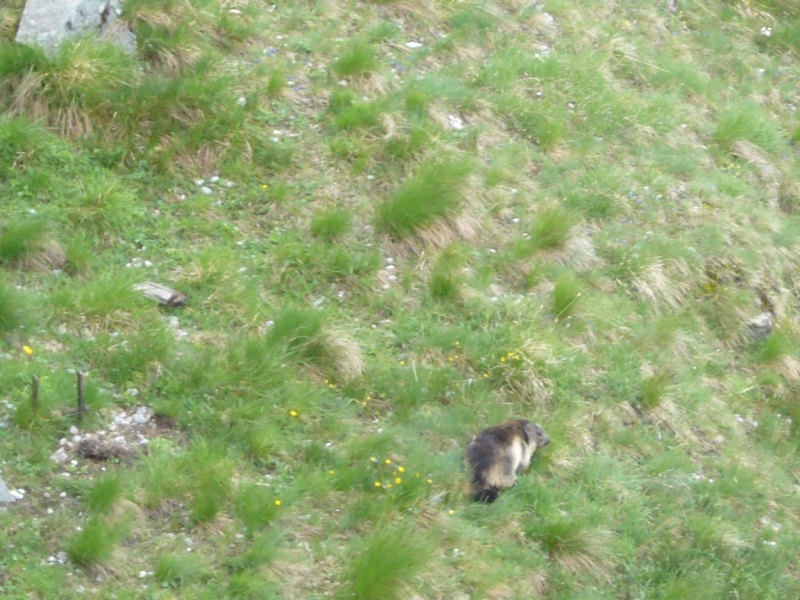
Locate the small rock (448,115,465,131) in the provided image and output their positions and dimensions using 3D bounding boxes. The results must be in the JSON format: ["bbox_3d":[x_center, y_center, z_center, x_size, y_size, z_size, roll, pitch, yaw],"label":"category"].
[{"bbox_3d":[0.244,-0.768,10.200,0.068,0.059,0.057,0,16,0],"label":"small rock"}]

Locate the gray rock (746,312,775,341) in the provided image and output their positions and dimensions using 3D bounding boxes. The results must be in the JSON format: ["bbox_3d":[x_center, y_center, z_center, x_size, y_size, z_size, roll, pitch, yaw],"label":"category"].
[{"bbox_3d":[1.433,0.110,9.400,0.100,0.100,0.085,0,16,0],"label":"gray rock"}]

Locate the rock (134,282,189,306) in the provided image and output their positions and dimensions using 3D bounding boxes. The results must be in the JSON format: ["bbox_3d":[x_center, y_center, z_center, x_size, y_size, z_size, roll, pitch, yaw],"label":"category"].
[{"bbox_3d":[-0.965,-0.022,9.500,0.200,0.053,0.100,6,17,21],"label":"rock"}]

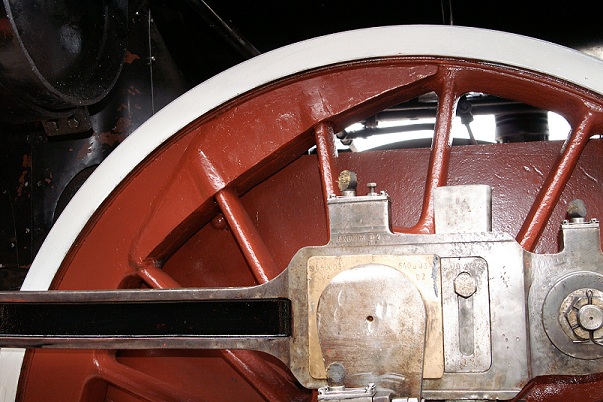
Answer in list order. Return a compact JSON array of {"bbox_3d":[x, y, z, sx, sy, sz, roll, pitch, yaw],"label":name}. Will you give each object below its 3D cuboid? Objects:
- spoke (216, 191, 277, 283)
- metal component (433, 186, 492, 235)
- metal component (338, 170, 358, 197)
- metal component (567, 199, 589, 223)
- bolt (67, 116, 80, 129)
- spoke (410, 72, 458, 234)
[{"bbox_3d":[-0.116,0.078,1.503,0.038,0.247,0.055,-32,-17,8],"label":"spoke"},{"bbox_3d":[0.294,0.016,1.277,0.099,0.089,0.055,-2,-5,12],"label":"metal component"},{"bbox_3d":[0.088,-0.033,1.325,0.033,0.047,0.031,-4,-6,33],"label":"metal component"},{"bbox_3d":[0.485,0.017,1.237,0.034,0.041,0.032,-3,-5,27],"label":"metal component"},{"bbox_3d":[-0.586,-0.202,1.810,0.031,0.031,0.022,-1,-5,0],"label":"bolt"},{"bbox_3d":[0.279,-0.102,1.421,0.047,0.337,0.056,8,-12,12],"label":"spoke"}]

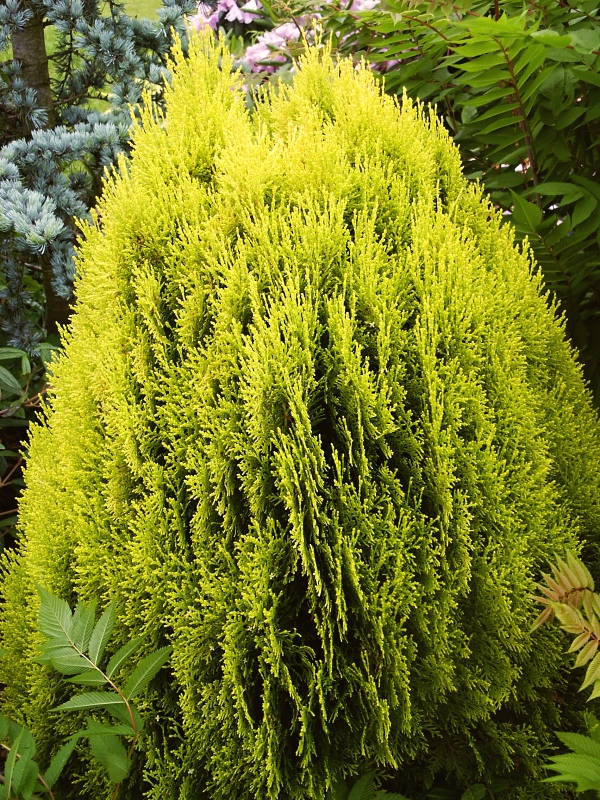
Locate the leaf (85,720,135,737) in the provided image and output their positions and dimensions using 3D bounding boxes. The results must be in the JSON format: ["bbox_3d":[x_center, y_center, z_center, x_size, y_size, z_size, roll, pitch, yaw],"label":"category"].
[{"bbox_3d":[-0.231,0.394,1.690,0.064,0.020,0.017,4,66,-2],"label":"leaf"}]

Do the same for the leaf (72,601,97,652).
[{"bbox_3d":[-0.260,0.273,1.700,0.021,0.068,0.014,15,-16,-2],"label":"leaf"}]

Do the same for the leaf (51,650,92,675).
[{"bbox_3d":[-0.273,0.315,1.690,0.052,0.026,0.016,5,-20,2],"label":"leaf"}]

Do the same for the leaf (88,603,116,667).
[{"bbox_3d":[-0.203,0.241,1.461,0.018,0.067,0.011,14,-19,-1],"label":"leaf"}]

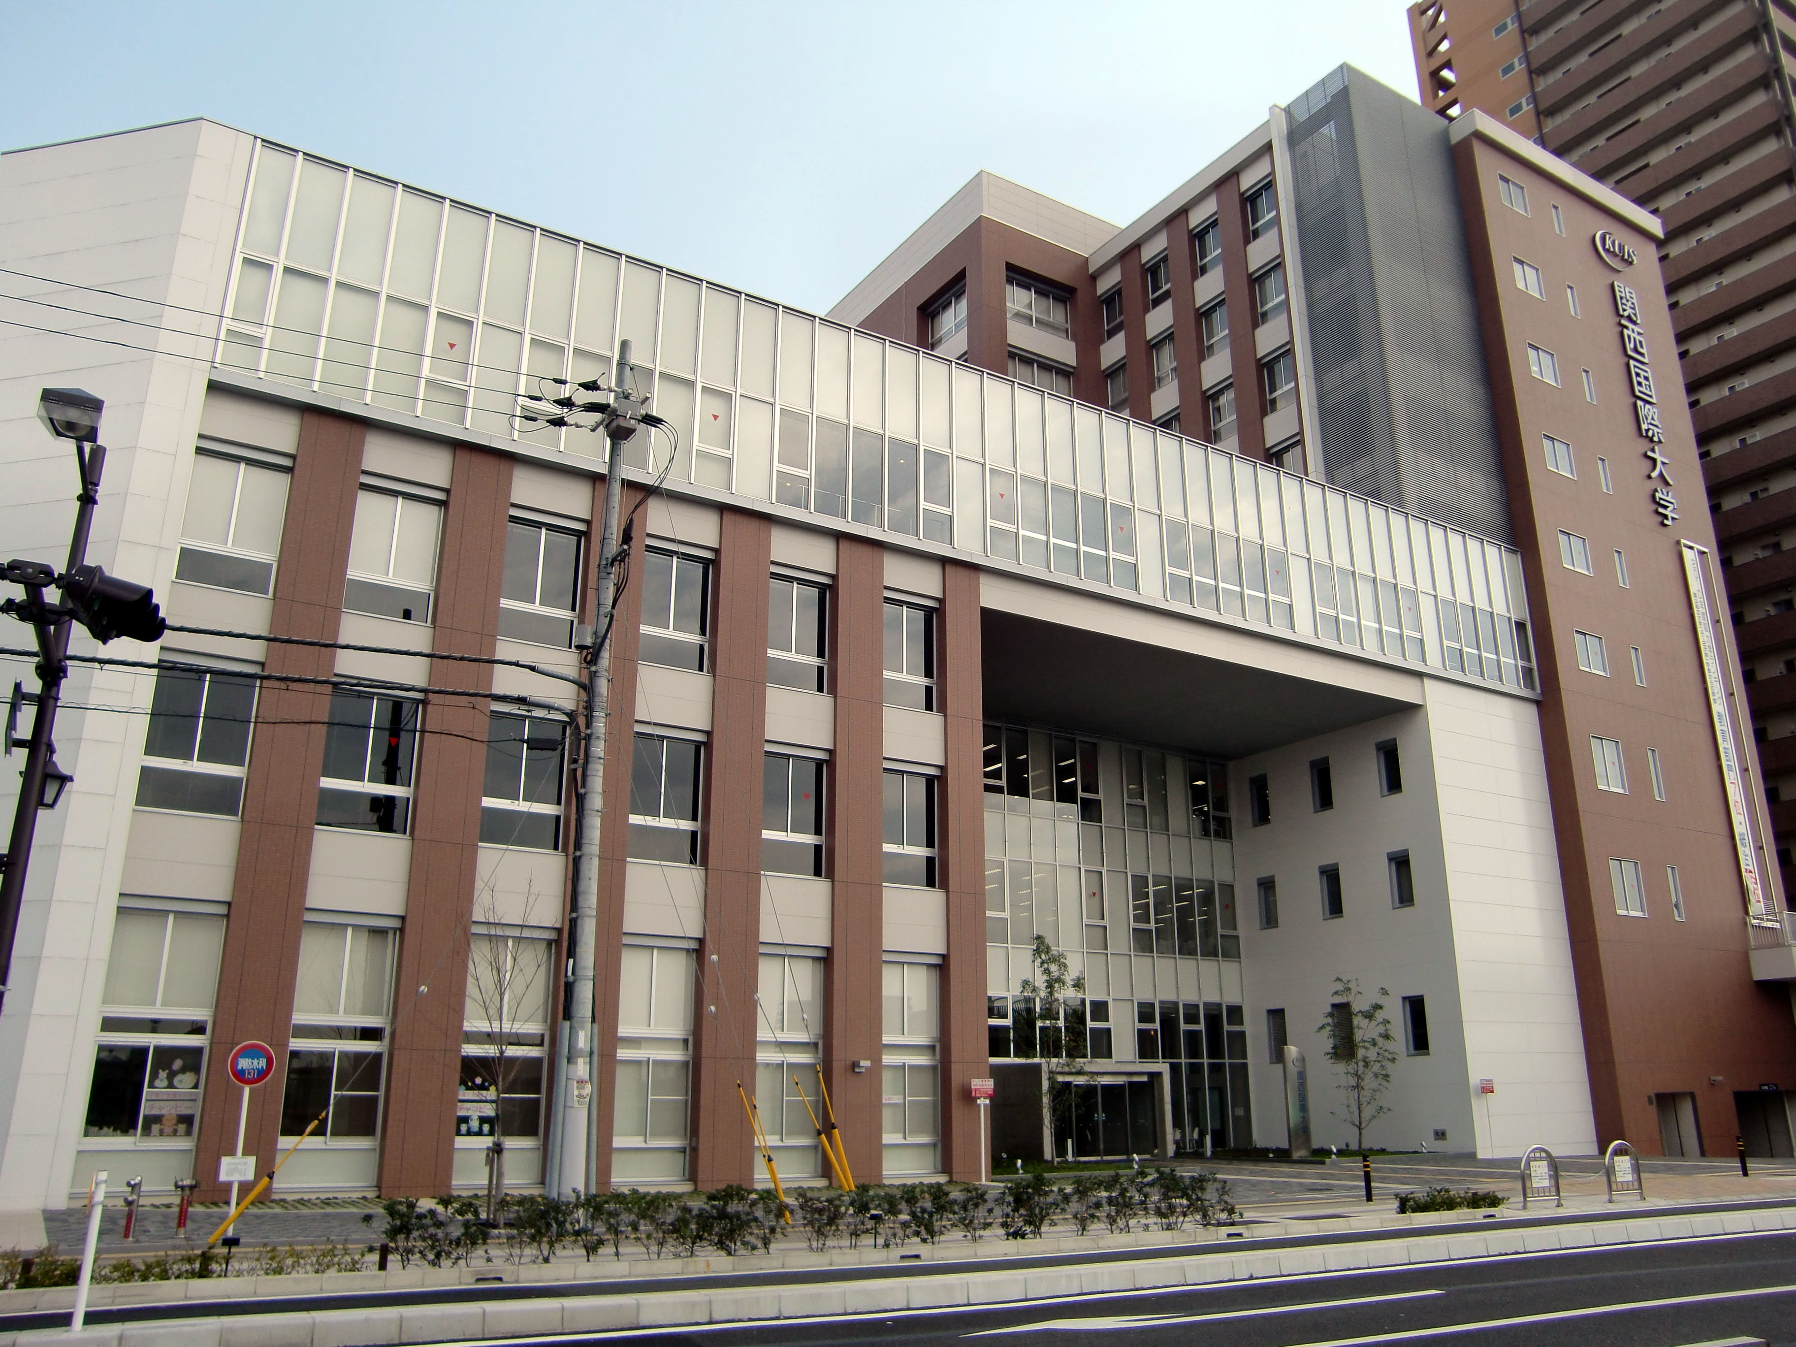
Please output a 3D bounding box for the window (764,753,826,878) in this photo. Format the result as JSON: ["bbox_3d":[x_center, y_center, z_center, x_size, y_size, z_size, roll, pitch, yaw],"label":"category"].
[{"bbox_3d":[-2.406,3.180,32.374,1.782,2.735,0.148,11,-20,-30],"label":"window"}]

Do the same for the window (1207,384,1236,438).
[{"bbox_3d":[12.548,-9.875,55.218,0.148,2.205,1.696,11,-20,-30],"label":"window"}]

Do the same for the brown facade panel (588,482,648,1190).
[{"bbox_3d":[-6.174,2.906,29.988,1.240,14.679,0.420,11,-21,-30],"label":"brown facade panel"}]

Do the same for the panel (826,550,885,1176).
[{"bbox_3d":[-0.983,3.820,32.790,1.254,14.512,0.423,11,-20,-30],"label":"panel"}]

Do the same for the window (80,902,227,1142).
[{"bbox_3d":[-12.769,6.052,24.904,1.789,3.906,0.150,11,-21,-30],"label":"window"}]

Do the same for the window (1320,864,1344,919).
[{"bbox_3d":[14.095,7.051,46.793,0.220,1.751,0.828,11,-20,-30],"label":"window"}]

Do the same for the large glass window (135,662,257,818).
[{"bbox_3d":[-12.790,1.222,26.462,1.789,2.688,0.150,11,-21,-30],"label":"large glass window"}]

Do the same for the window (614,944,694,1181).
[{"bbox_3d":[-4.964,7.830,29.432,1.780,4.547,0.140,11,-21,-30],"label":"window"}]

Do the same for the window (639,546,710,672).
[{"bbox_3d":[-5.023,-1.444,32.390,1.789,2.682,0.150,11,-21,-30],"label":"window"}]

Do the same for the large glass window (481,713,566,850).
[{"bbox_3d":[-7.600,2.188,29.529,1.789,2.688,0.150,11,-21,-30],"label":"large glass window"}]

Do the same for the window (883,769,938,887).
[{"bbox_3d":[0.186,3.637,34.130,1.789,2.688,0.150,11,-21,-30],"label":"window"}]

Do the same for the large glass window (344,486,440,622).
[{"bbox_3d":[-10.102,-2.365,29.051,1.771,2.652,0.148,11,-20,-30],"label":"large glass window"}]

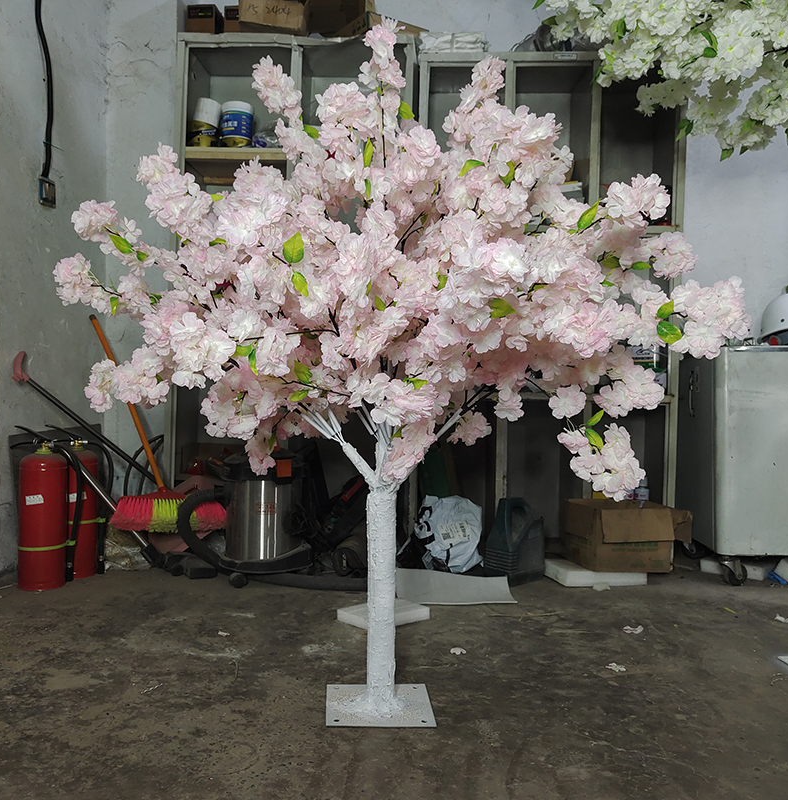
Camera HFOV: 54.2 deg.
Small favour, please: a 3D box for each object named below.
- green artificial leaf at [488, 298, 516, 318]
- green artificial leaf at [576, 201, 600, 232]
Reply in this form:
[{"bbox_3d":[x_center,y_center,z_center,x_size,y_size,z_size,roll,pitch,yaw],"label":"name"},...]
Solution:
[{"bbox_3d":[0.210,-0.178,1.500,0.058,0.042,0.020,9,0,2],"label":"green artificial leaf"},{"bbox_3d":[0.361,-0.343,1.430,0.032,0.070,0.015,37,12,14],"label":"green artificial leaf"}]

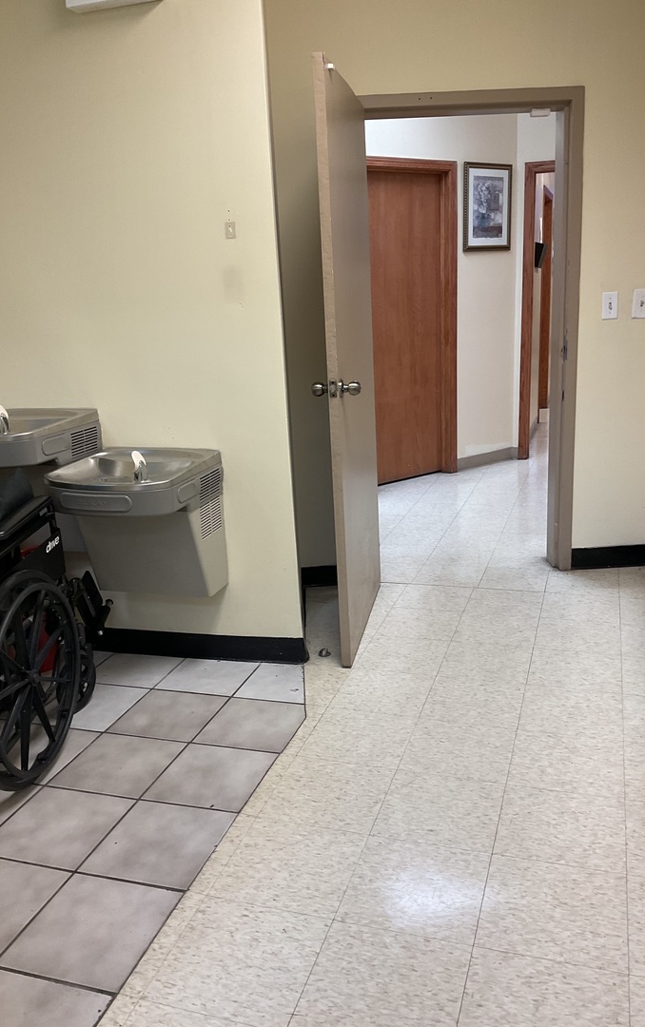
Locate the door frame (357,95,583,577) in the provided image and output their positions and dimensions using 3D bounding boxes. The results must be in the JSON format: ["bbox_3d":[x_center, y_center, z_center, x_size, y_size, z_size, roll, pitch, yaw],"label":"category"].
[{"bbox_3d":[0.592,-0.720,3.785,1.025,2.065,0.151,-4,15,-2],"label":"door frame"}]

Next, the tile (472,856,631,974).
[{"bbox_3d":[0.509,0.873,1.893,0.307,0.010,0.307,2,16,18],"label":"tile"}]

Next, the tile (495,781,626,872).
[{"bbox_3d":[0.601,0.792,2.163,0.306,0.010,0.306,2,16,18],"label":"tile"}]

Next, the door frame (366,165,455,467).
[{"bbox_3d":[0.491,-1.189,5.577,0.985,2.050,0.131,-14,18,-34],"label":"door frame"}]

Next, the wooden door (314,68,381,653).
[{"bbox_3d":[0.116,-0.528,3.251,0.042,2.013,0.855,0,15,11],"label":"wooden door"}]

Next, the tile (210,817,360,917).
[{"bbox_3d":[-0.073,0.855,2.083,0.307,0.010,0.307,2,16,18],"label":"tile"}]

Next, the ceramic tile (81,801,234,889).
[{"bbox_3d":[-0.411,0.842,2.188,0.295,0.010,0.308,2,16,18],"label":"ceramic tile"}]

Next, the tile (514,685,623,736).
[{"bbox_3d":[0.788,0.625,2.718,0.305,0.014,0.305,2,16,18],"label":"tile"}]

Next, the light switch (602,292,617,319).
[{"bbox_3d":[1.223,-0.883,3.657,0.070,0.115,0.015,-3,15,-1],"label":"light switch"}]

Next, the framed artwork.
[{"bbox_3d":[1.114,-2.055,5.783,0.452,0.558,0.030,-14,18,-34],"label":"framed artwork"}]

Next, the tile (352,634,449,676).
[{"bbox_3d":[0.303,0.524,3.186,0.305,0.014,0.305,2,16,18],"label":"tile"}]

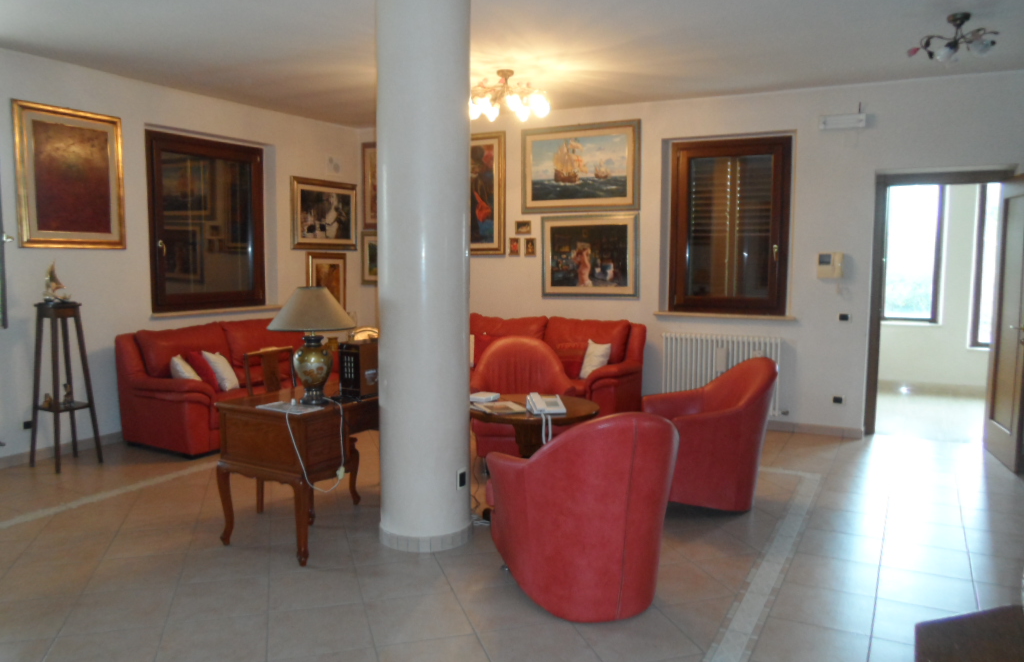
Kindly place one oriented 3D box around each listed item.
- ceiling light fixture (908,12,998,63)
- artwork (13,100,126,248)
[{"bbox_3d":[2.579,-1.708,4.287,0.541,0.255,0.541,3,7,28],"label":"ceiling light fixture"},{"bbox_3d":[-3.388,-1.168,5.715,0.050,1.050,0.835,3,7,28],"label":"artwork"}]

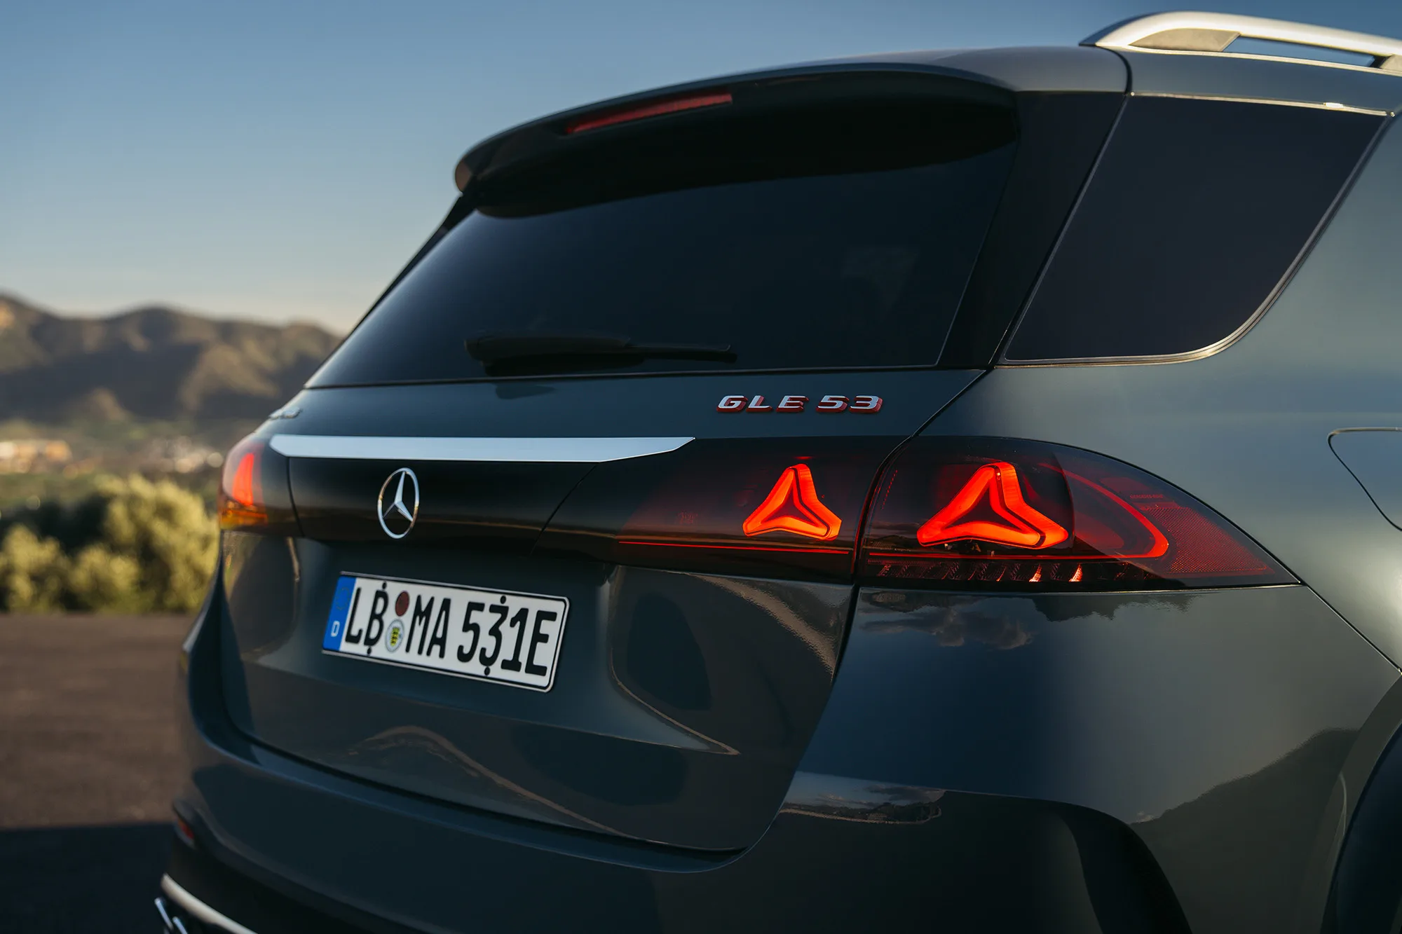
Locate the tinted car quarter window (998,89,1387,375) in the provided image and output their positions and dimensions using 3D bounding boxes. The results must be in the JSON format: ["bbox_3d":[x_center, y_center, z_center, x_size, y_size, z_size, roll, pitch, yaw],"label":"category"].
[{"bbox_3d":[0.627,-0.290,2.088,0.845,0.375,0.090,-1,-13,-38],"label":"tinted car quarter window"}]

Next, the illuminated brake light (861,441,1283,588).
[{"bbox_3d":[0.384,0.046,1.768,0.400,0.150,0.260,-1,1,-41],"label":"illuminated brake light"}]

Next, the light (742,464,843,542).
[{"bbox_3d":[0.095,0.037,1.784,0.122,0.080,0.045,1,1,40],"label":"light"}]

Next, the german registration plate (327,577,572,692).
[{"bbox_3d":[-0.334,0.202,2.204,0.012,0.110,0.520,19,-12,-40],"label":"german registration plate"}]

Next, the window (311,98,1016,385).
[{"bbox_3d":[-0.155,-0.270,2.354,1.340,0.430,0.110,1,-35,48],"label":"window"}]

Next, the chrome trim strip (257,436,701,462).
[{"bbox_3d":[-0.346,-0.023,2.190,0.085,0.033,0.935,-1,1,-41],"label":"chrome trim strip"}]

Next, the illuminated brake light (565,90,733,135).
[{"bbox_3d":[-0.081,-0.488,2.417,0.025,0.017,0.352,-1,1,-41],"label":"illuminated brake light"}]

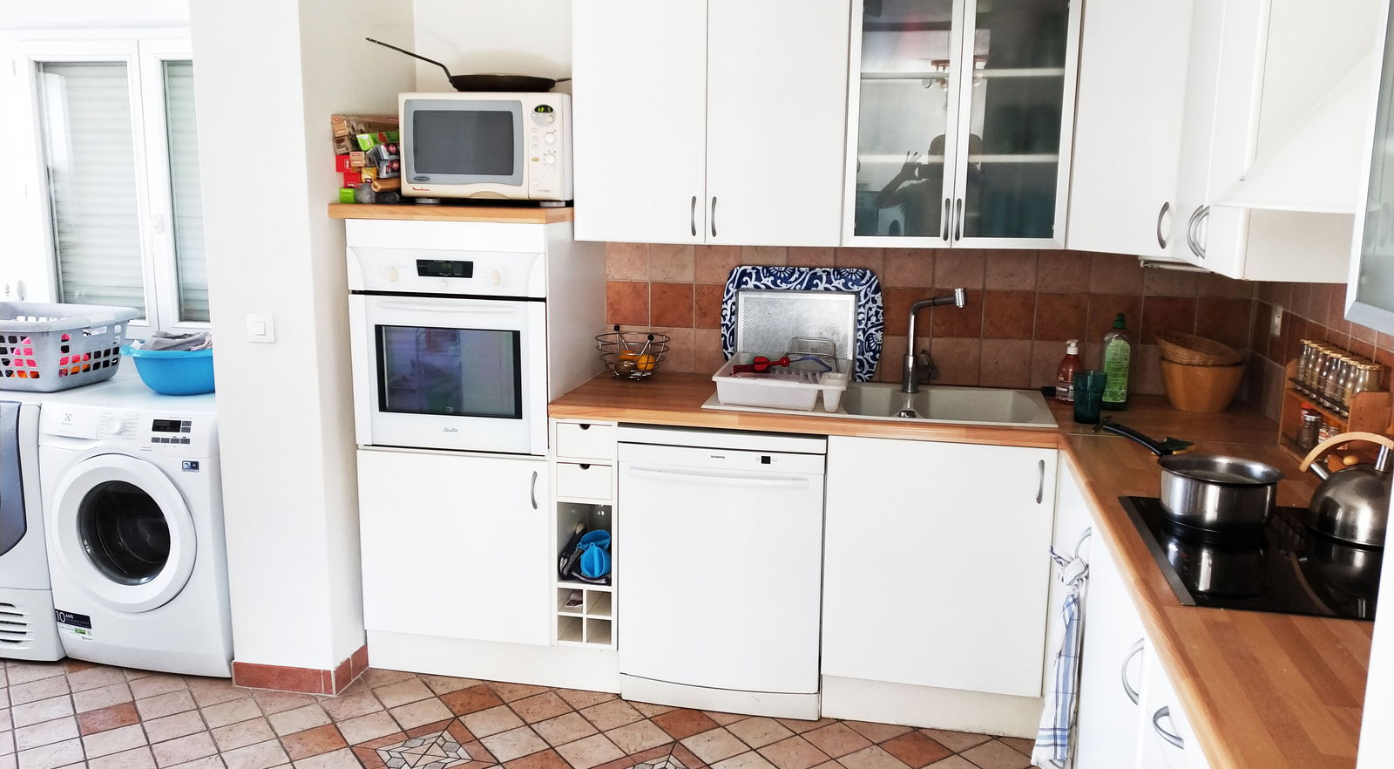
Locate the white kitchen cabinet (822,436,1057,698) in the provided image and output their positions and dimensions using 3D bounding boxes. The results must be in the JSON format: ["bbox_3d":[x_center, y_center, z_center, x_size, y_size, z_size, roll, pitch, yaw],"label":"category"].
[{"bbox_3d":[0.722,0.458,2.825,0.610,0.710,0.580,3,11,14],"label":"white kitchen cabinet"}]

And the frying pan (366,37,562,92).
[{"bbox_3d":[-0.699,-0.959,2.794,0.540,0.145,0.320,1,11,2],"label":"frying pan"}]

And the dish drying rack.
[{"bbox_3d":[0.269,-0.027,2.789,0.385,0.120,0.450,4,11,15],"label":"dish drying rack"}]

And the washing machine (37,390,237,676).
[{"bbox_3d":[-1.724,0.443,3.247,0.645,0.880,0.600,3,11,14],"label":"washing machine"}]

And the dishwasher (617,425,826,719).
[{"bbox_3d":[0.133,0.509,3.001,0.610,0.867,0.580,3,11,14],"label":"dishwasher"}]

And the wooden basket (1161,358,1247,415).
[{"bbox_3d":[1.474,0.000,2.712,0.230,0.145,0.230,3,11,10],"label":"wooden basket"}]

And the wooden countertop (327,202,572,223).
[{"bbox_3d":[-0.681,-0.537,2.900,0.650,0.040,0.615,3,11,10],"label":"wooden countertop"}]

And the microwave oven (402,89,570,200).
[{"bbox_3d":[-0.600,-0.712,2.861,0.490,0.315,0.380,3,11,10],"label":"microwave oven"}]

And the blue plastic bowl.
[{"bbox_3d":[-1.607,-0.064,2.990,0.400,0.150,0.380,1,11,0],"label":"blue plastic bowl"}]

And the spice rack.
[{"bbox_3d":[1.437,0.081,2.109,0.085,0.205,0.390,3,11,14],"label":"spice rack"}]

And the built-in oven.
[{"bbox_3d":[-0.673,-0.143,3.031,0.625,0.610,0.550,3,11,14],"label":"built-in oven"}]

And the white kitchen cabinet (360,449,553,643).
[{"bbox_3d":[-0.671,0.453,3.169,0.630,0.585,0.580,3,11,14],"label":"white kitchen cabinet"}]

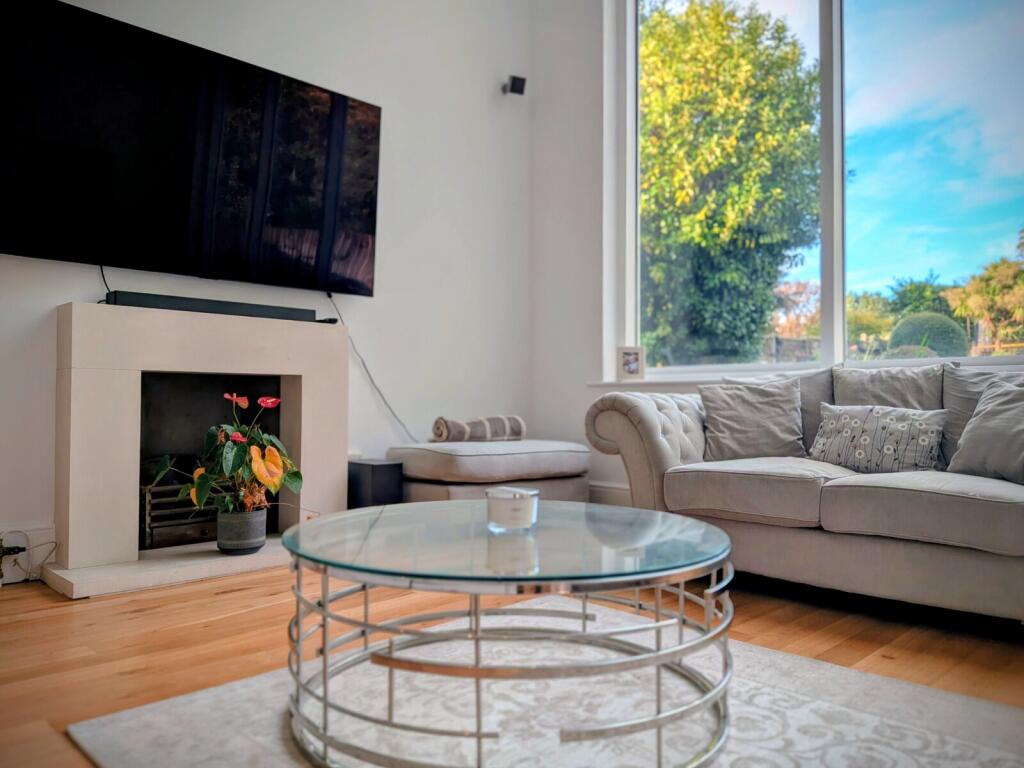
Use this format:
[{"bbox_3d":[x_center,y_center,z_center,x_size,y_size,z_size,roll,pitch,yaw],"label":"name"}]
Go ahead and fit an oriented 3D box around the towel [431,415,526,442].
[{"bbox_3d":[-0.175,0.255,4.070,0.600,0.135,0.135,1,-1,-44],"label":"towel"}]

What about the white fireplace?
[{"bbox_3d":[-1.246,0.238,3.155,1.314,1.094,0.387,1,-1,-44],"label":"white fireplace"}]

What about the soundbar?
[{"bbox_3d":[-1.336,-0.339,3.251,0.915,0.062,0.090,1,-1,-44],"label":"soundbar"}]

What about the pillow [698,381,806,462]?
[{"bbox_3d":[1.043,0.154,3.080,0.440,0.360,0.140,0,-24,27],"label":"pillow"}]

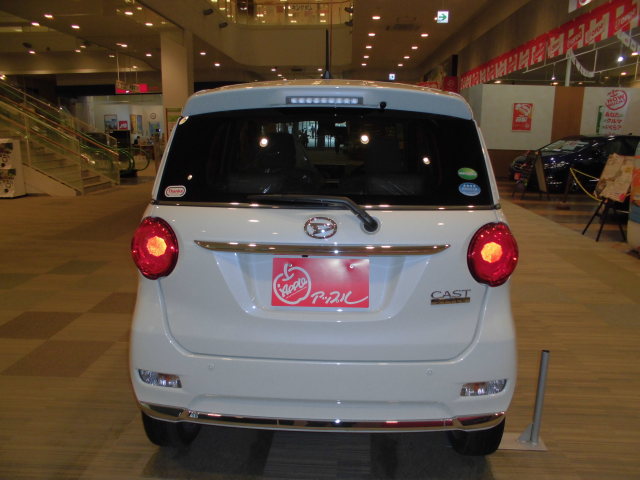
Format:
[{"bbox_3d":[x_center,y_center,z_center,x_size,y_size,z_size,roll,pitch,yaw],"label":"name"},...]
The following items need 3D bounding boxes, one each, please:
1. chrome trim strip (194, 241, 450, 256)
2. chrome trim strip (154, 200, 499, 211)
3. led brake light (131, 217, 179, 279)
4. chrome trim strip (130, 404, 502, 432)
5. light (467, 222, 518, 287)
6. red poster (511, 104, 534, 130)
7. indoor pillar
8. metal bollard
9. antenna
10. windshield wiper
[{"bbox_3d":[0.010,0.028,1.572,0.840,0.040,0.050,1,11,2],"label":"chrome trim strip"},{"bbox_3d":[0.018,-0.115,1.606,1.180,0.030,0.090,1,11,2],"label":"chrome trim strip"},{"bbox_3d":[-0.577,0.030,1.681,0.190,0.215,0.130,1,11,2],"label":"led brake light"},{"bbox_3d":[0.009,0.625,1.702,1.300,0.070,0.160,1,11,2],"label":"chrome trim strip"},{"bbox_3d":[0.593,0.045,1.649,0.190,0.215,0.130,1,11,2],"label":"light"},{"bbox_3d":[7.186,-4.350,17.000,0.680,0.970,0.015,0,11,-5],"label":"red poster"},{"bbox_3d":[-4.409,-4.026,15.234,0.820,4.728,0.820,1,10,0],"label":"indoor pillar"},{"bbox_3d":[0.931,0.684,2.070,0.100,0.430,0.060,1,11,2],"label":"metal bollard"},{"bbox_3d":[0.031,-0.766,1.984,0.035,0.200,0.110,1,11,2],"label":"antenna"},{"bbox_3d":[-0.021,-0.087,1.587,0.420,0.120,0.060,1,11,2],"label":"windshield wiper"}]

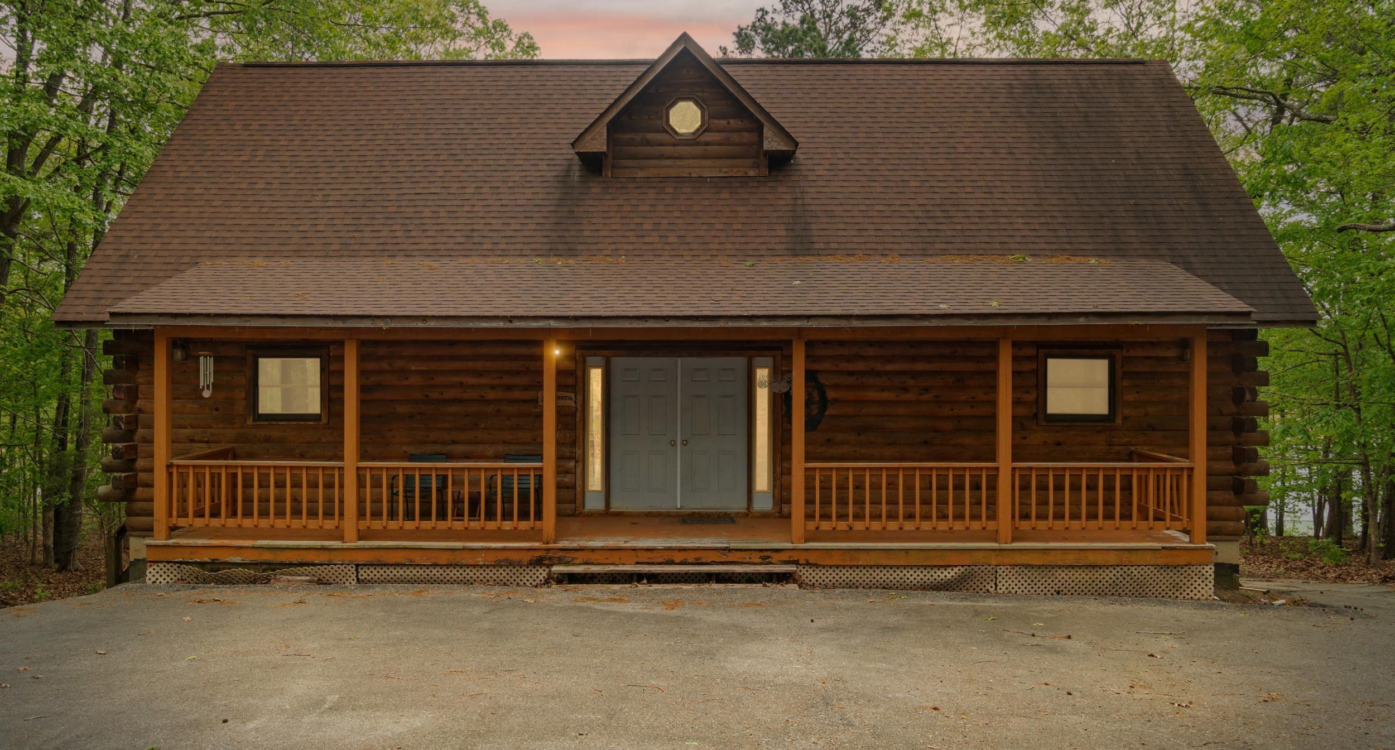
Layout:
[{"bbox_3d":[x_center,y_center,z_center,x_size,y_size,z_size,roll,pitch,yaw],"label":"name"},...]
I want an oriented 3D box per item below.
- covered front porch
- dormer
[{"bbox_3d":[-0.230,0.800,12.800,12.150,2.780,2.050,0,0,0],"label":"covered front porch"},{"bbox_3d":[-0.190,-3.980,16.350,3.280,2.050,2.250,0,0,0],"label":"dormer"}]

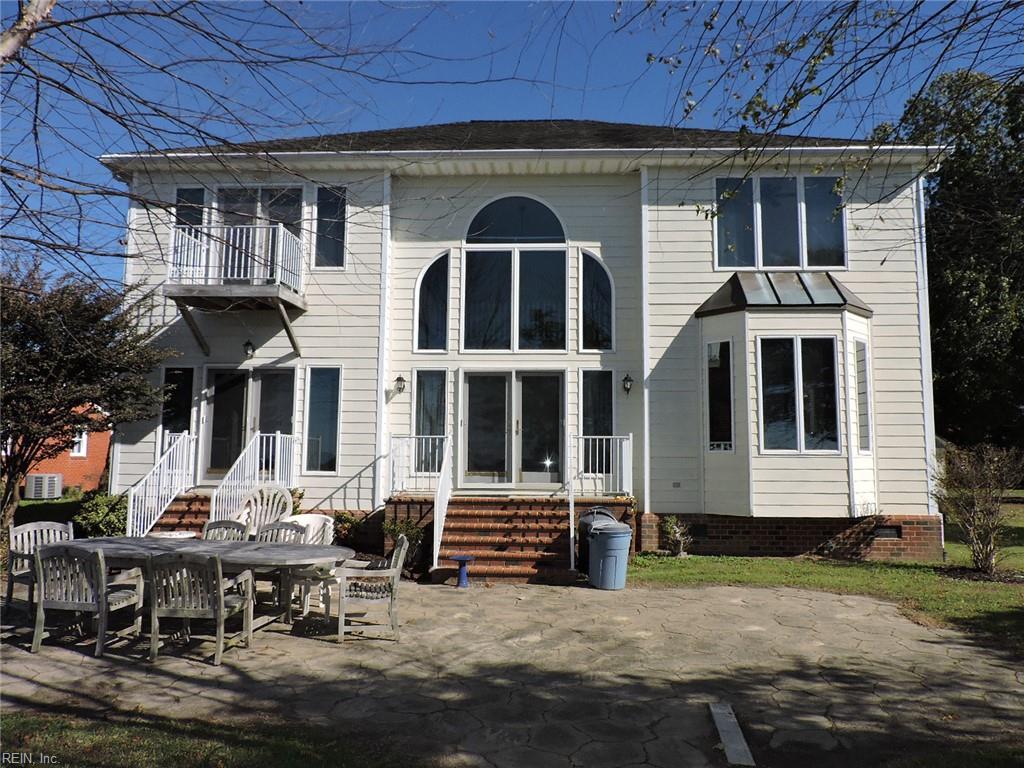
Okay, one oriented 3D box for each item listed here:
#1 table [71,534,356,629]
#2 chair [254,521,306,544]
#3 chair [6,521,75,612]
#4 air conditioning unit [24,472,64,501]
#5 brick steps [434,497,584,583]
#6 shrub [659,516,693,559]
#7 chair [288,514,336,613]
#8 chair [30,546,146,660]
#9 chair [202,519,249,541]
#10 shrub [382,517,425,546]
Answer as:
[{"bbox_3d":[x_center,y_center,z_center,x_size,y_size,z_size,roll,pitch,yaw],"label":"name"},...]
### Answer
[{"bbox_3d":[-2.799,1.897,6.545,3.100,0.740,1.180,-2,-7,21],"label":"table"},{"bbox_3d":[-2.435,1.845,6.958,0.600,0.880,0.640,-1,-6,14],"label":"chair"},{"bbox_3d":[-4.834,1.908,7.444,0.590,0.880,0.590,-3,-7,32],"label":"chair"},{"bbox_3d":[-16.358,3.624,24.808,0.780,0.760,0.780,0,-6,3],"label":"air conditioning unit"},{"bbox_3d":[-0.032,2.147,9.903,1.880,1.000,1.400,0,-6,3],"label":"brick steps"},{"bbox_3d":[2.549,2.378,11.000,0.500,0.660,0.480,0,-6,0],"label":"shrub"},{"bbox_3d":[-2.133,1.880,7.444,0.620,0.920,0.620,0,-6,8],"label":"chair"},{"bbox_3d":[-3.485,1.712,5.861,0.620,0.890,0.650,0,-6,5],"label":"chair"},{"bbox_3d":[-3.194,1.926,7.501,0.580,0.880,0.580,-1,-6,12],"label":"chair"},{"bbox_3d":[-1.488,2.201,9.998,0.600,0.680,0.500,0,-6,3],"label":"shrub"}]

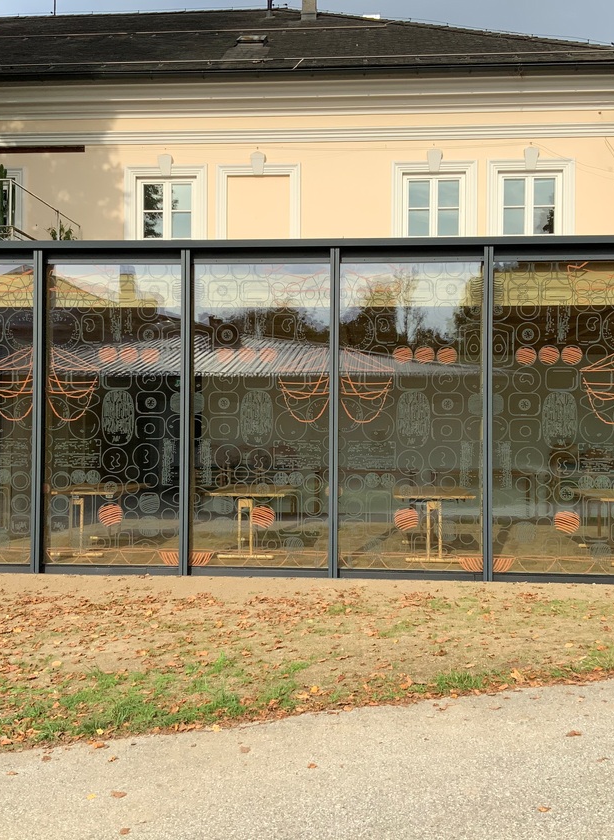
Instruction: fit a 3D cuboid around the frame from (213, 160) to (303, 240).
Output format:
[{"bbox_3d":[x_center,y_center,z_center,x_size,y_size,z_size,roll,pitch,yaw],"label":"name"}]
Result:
[{"bbox_3d":[-0.861,-3.502,16.641,1.530,2.100,0.220,0,-1,4],"label":"frame"}]

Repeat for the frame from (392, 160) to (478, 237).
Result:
[{"bbox_3d":[2.231,-3.493,16.416,1.490,2.100,0.220,0,-1,4],"label":"frame"}]

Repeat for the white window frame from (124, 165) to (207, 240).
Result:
[{"bbox_3d":[-2.520,-3.499,16.762,1.510,2.100,0.220,0,-1,4],"label":"white window frame"}]

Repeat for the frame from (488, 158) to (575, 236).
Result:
[{"bbox_3d":[3.890,-3.485,16.294,1.510,2.100,0.220,0,-1,4],"label":"frame"}]

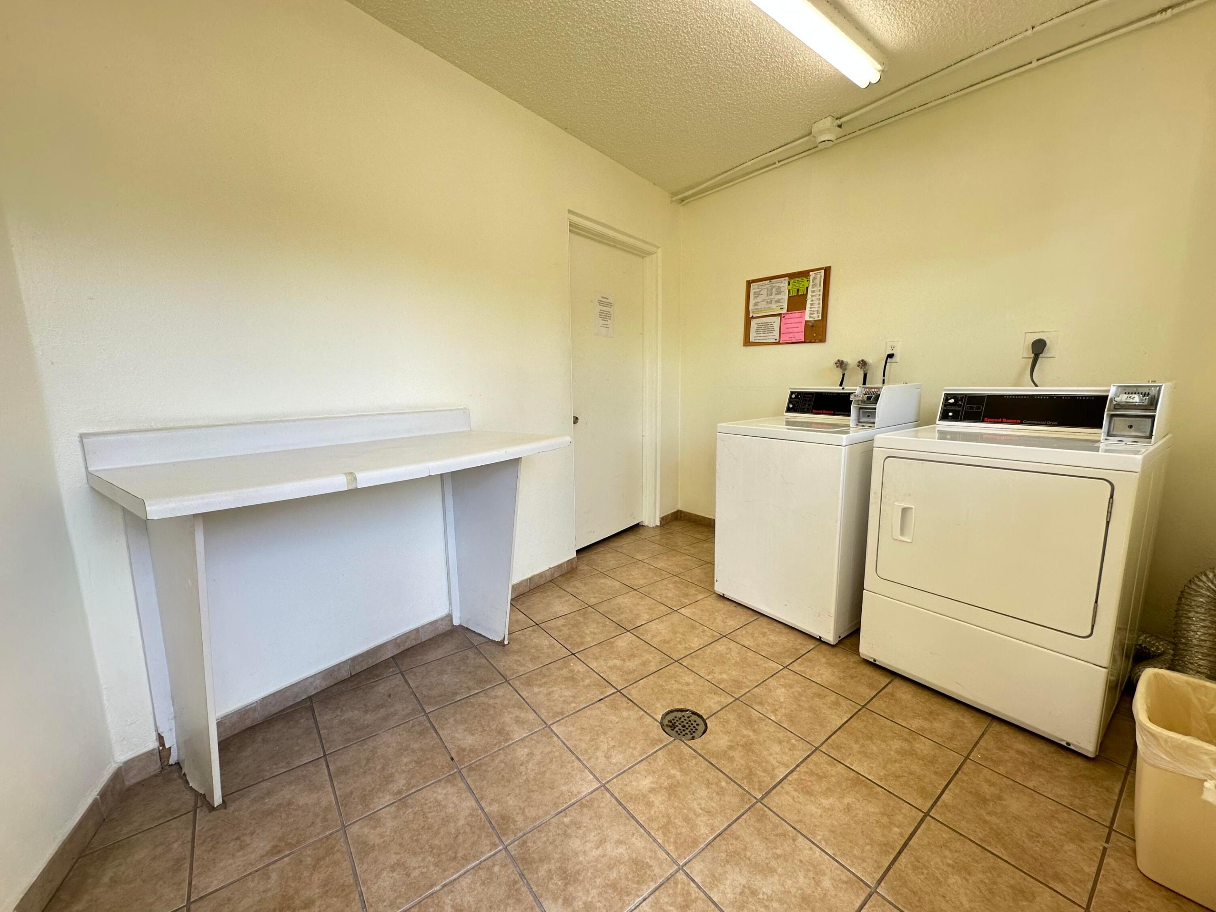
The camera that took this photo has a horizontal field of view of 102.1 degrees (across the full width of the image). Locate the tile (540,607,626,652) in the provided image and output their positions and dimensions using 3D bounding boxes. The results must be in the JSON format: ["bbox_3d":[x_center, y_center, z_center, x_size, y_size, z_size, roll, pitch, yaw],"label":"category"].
[{"bbox_3d":[-0.120,0.813,2.301,0.302,0.010,0.302,-8,12,-37],"label":"tile"}]

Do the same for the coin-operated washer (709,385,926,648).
[{"bbox_3d":[1.046,0.199,2.501,0.716,1.103,0.651,-7,11,-37],"label":"coin-operated washer"}]

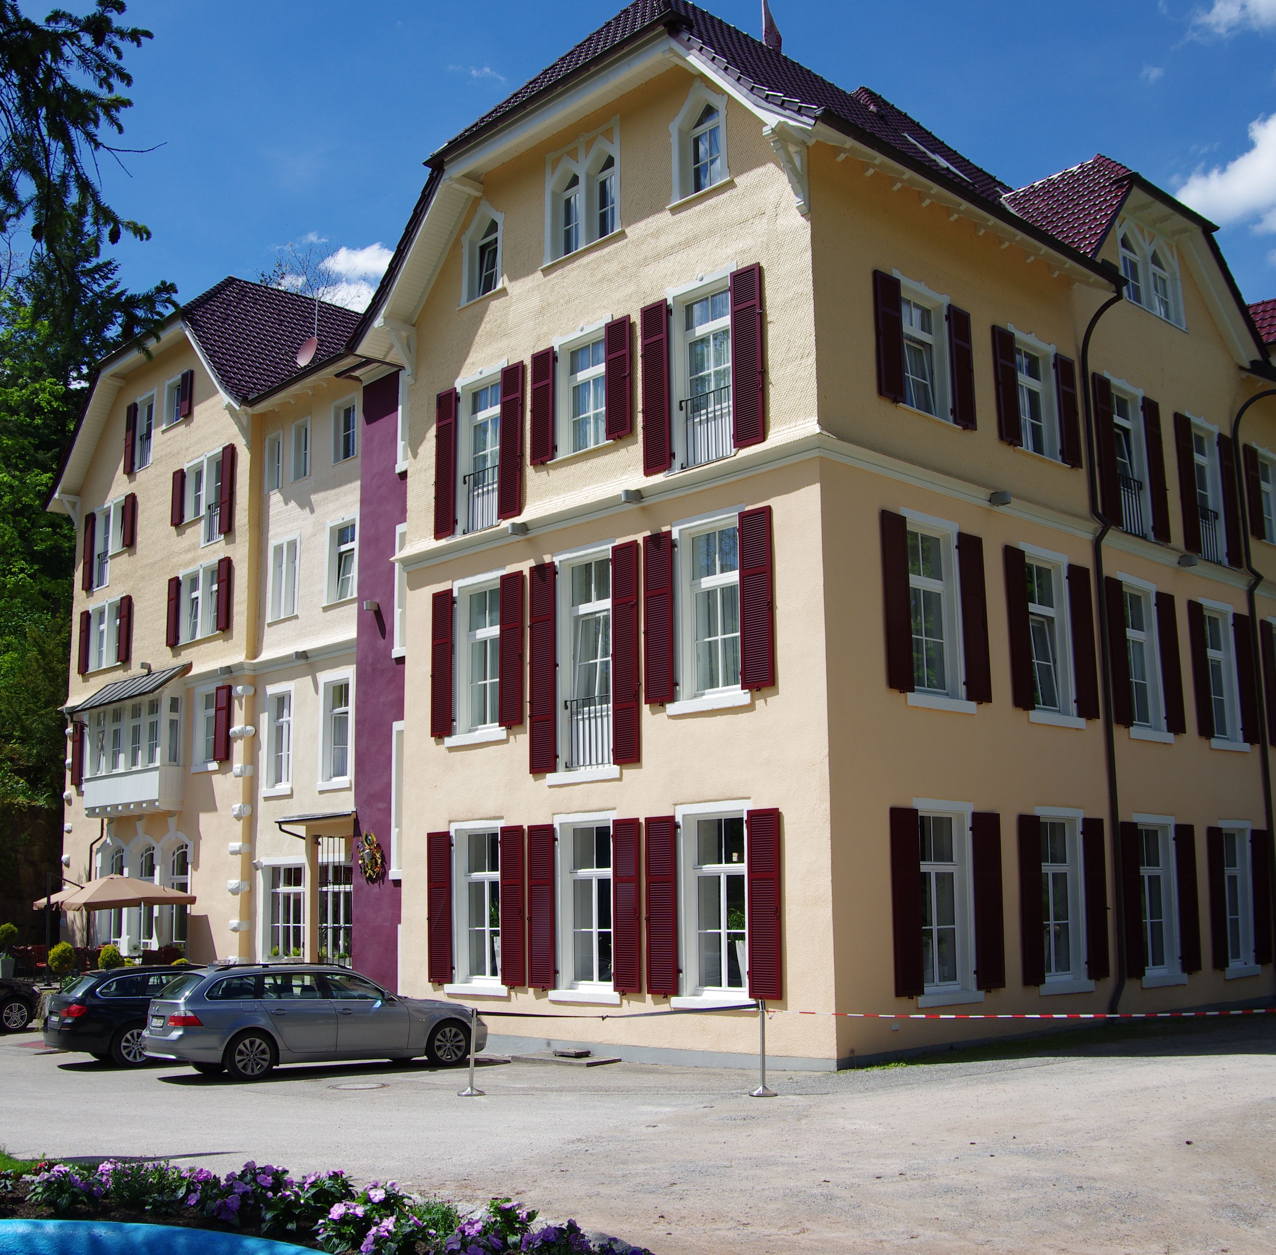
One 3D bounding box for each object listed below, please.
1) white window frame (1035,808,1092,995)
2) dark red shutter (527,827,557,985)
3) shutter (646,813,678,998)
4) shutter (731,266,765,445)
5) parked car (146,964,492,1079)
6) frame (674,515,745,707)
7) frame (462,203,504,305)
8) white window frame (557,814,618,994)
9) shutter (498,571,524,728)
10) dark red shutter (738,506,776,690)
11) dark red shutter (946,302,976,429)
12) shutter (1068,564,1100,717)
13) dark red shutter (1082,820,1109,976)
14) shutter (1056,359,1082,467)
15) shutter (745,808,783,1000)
[{"bbox_3d":[6.406,4.104,21.422,1.420,2.700,0.200,10,-15,-42],"label":"white window frame"},{"bbox_3d":[-1.494,4.326,22.011,0.060,2.490,0.610,10,-15,-44],"label":"dark red shutter"},{"bbox_3d":[0.313,3.922,20.047,0.584,2.464,0.060,-11,-15,43],"label":"shutter"},{"bbox_3d":[1.527,-3.786,19.758,0.540,2.601,0.050,-11,-15,44],"label":"shutter"},{"bbox_3d":[-4.510,5.586,20.314,4.840,1.485,1.850,7,-15,-32],"label":"parked car"},{"bbox_3d":[1.055,-0.262,20.202,1.398,2.689,0.180,-11,-15,43],"label":"frame"},{"bbox_3d":[-2.713,-6.765,25.447,0.200,1.800,1.090,10,-15,-44],"label":"frame"},{"bbox_3d":[-0.750,4.181,21.465,0.220,2.710,1.380,10,-15,-44],"label":"white window frame"},{"bbox_3d":[-2.082,0.346,23.072,0.562,2.509,0.060,-11,-15,43],"label":"shutter"},{"bbox_3d":[1.597,-0.397,19.066,0.550,2.446,0.050,-11,-15,44],"label":"dark red shutter"},{"bbox_3d":[5.073,-4.045,22.048,0.596,1.952,0.060,9,-15,-42],"label":"dark red shutter"},{"bbox_3d":[7.159,0.232,22.751,0.600,2.468,0.050,10,-15,-42],"label":"shutter"},{"bbox_3d":[7.298,4.301,22.546,0.620,2.490,0.060,9,-15,-42],"label":"dark red shutter"},{"bbox_3d":[7.152,-3.584,23.525,0.570,1.896,0.050,10,-15,-42],"label":"shutter"},{"bbox_3d":[1.654,3.652,18.767,0.552,2.458,0.060,-11,-15,43],"label":"shutter"}]

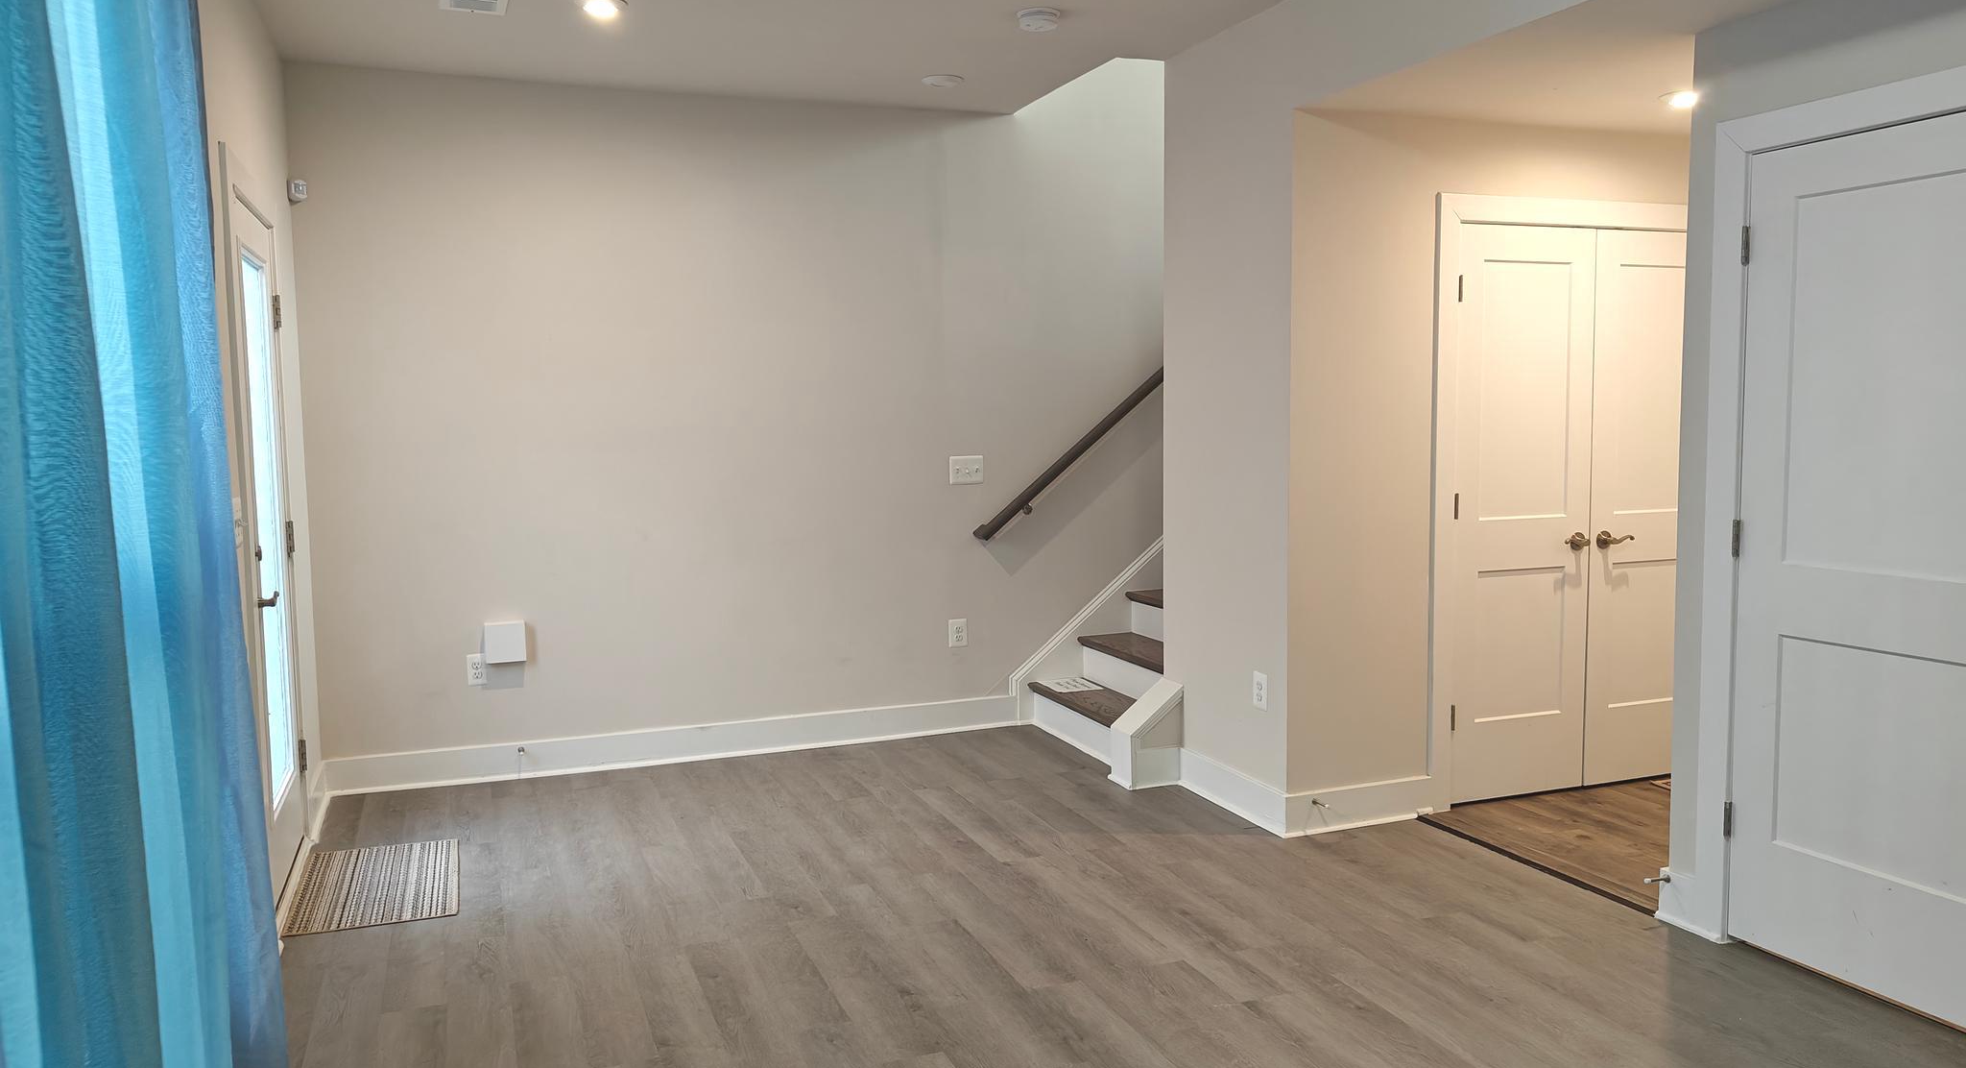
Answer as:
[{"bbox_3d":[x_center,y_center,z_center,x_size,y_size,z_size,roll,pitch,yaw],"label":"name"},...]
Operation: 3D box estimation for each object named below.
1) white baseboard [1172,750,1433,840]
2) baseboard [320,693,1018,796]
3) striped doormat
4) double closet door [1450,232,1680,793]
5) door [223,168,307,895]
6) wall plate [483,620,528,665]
[{"bbox_3d":[1.172,0.900,4.982,0.640,0.141,0.715,-3,5,-21],"label":"white baseboard"},{"bbox_3d":[-1.184,0.872,5.725,2.856,0.139,0.025,-3,5,-21],"label":"baseboard"},{"bbox_3d":[-1.872,1.077,4.231,0.460,0.010,0.780,-3,5,-21],"label":"striped doormat"},{"bbox_3d":[2.209,-0.078,4.981,1.191,2.038,0.047,-3,5,-21],"label":"double closet door"},{"bbox_3d":[-2.186,0.050,4.120,0.054,2.033,0.920,-3,5,-21],"label":"door"},{"bbox_3d":[-1.894,0.432,5.409,0.154,0.157,0.040,-3,5,-21],"label":"wall plate"}]

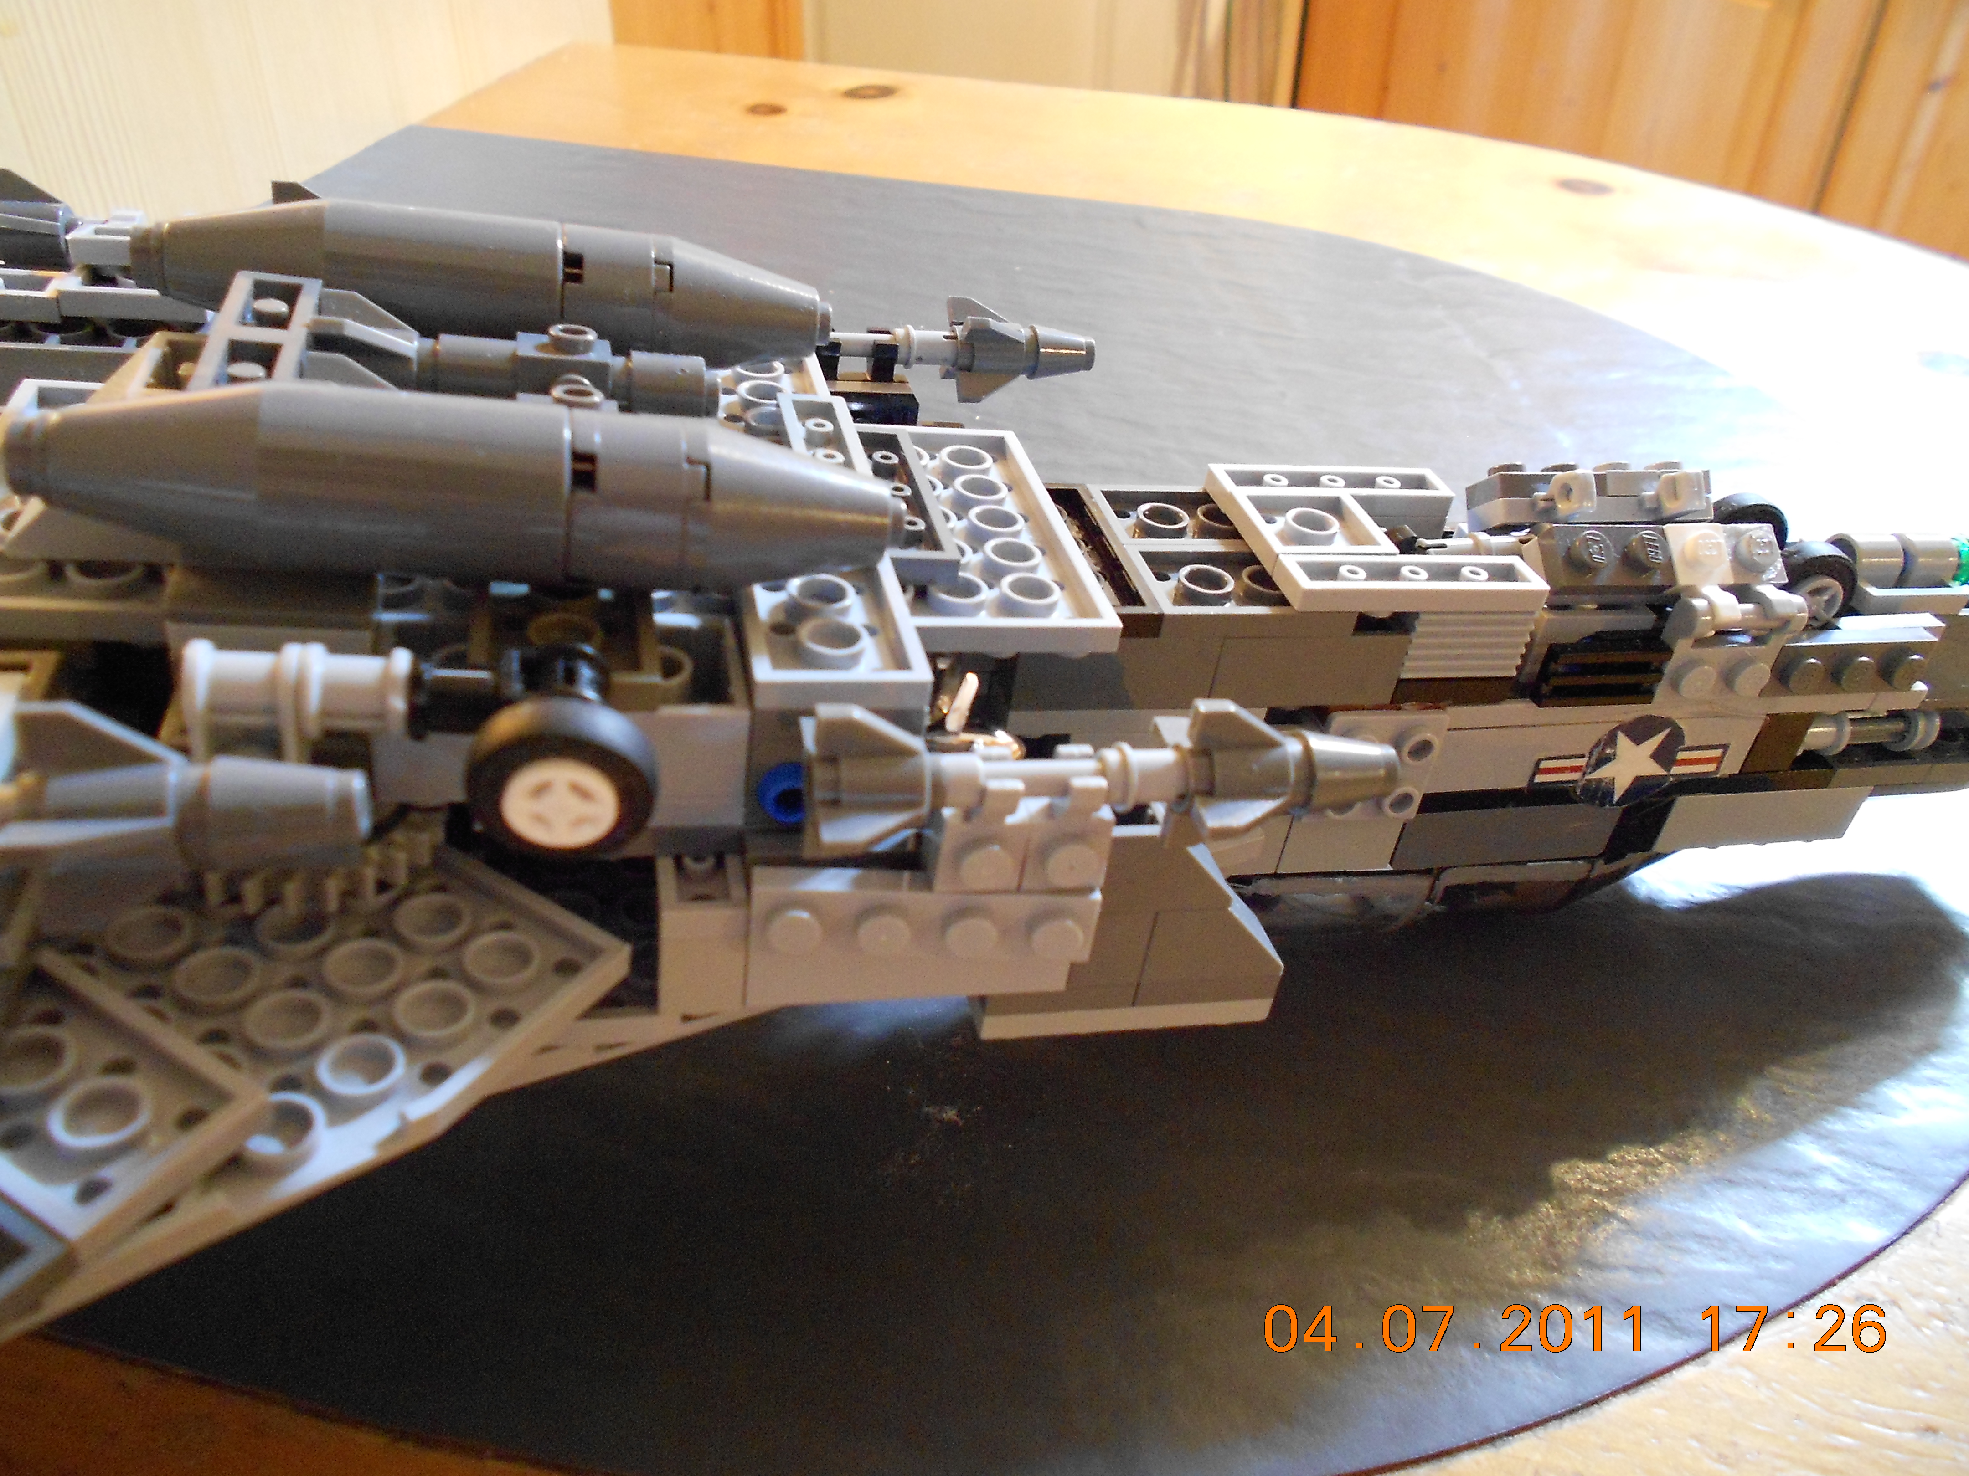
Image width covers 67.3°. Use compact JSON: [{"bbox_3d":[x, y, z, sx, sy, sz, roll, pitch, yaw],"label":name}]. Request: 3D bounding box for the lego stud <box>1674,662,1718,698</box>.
[{"bbox_3d":[0.086,-0.007,0.179,0.005,0.005,0.002,-1,35,-15],"label":"lego stud"}]

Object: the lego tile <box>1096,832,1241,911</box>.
[{"bbox_3d":[0.017,0.011,0.150,0.016,0.010,0.008,0,34,-15],"label":"lego tile"}]

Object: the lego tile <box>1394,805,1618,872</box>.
[{"bbox_3d":[0.068,0.011,0.199,0.032,0.010,0.008,-1,36,-15],"label":"lego tile"}]

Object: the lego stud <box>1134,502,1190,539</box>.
[{"bbox_3d":[0.022,-0.026,0.184,0.006,0.002,0.006,-1,36,-15],"label":"lego stud"}]

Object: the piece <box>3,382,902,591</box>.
[{"bbox_3d":[-0.044,-0.022,0.133,0.076,0.016,0.016,2,35,-18],"label":"piece"}]

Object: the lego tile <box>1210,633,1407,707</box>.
[{"bbox_3d":[0.037,-0.010,0.175,0.024,0.010,0.008,-1,36,-15],"label":"lego tile"}]

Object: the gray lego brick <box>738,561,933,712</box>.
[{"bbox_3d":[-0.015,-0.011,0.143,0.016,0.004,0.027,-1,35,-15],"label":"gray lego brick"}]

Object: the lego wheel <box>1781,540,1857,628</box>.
[{"bbox_3d":[0.109,-0.019,0.198,0.014,0.014,0.005,-6,37,-11],"label":"lego wheel"}]

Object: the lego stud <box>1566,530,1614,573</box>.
[{"bbox_3d":[0.074,-0.023,0.180,0.005,0.002,0.005,-1,72,-14],"label":"lego stud"}]

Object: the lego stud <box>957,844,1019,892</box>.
[{"bbox_3d":[0.000,0.011,0.130,0.005,0.005,0.002,-1,35,-15],"label":"lego stud"}]

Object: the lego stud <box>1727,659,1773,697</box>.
[{"bbox_3d":[0.095,-0.008,0.185,0.005,0.005,0.002,-1,35,-14],"label":"lego stud"}]

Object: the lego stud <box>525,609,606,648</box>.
[{"bbox_3d":[-0.040,-0.009,0.141,0.006,0.002,0.006,-1,35,-14],"label":"lego stud"}]

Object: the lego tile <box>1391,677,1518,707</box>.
[{"bbox_3d":[0.056,-0.008,0.184,0.016,0.003,0.008,-1,35,-14],"label":"lego tile"}]

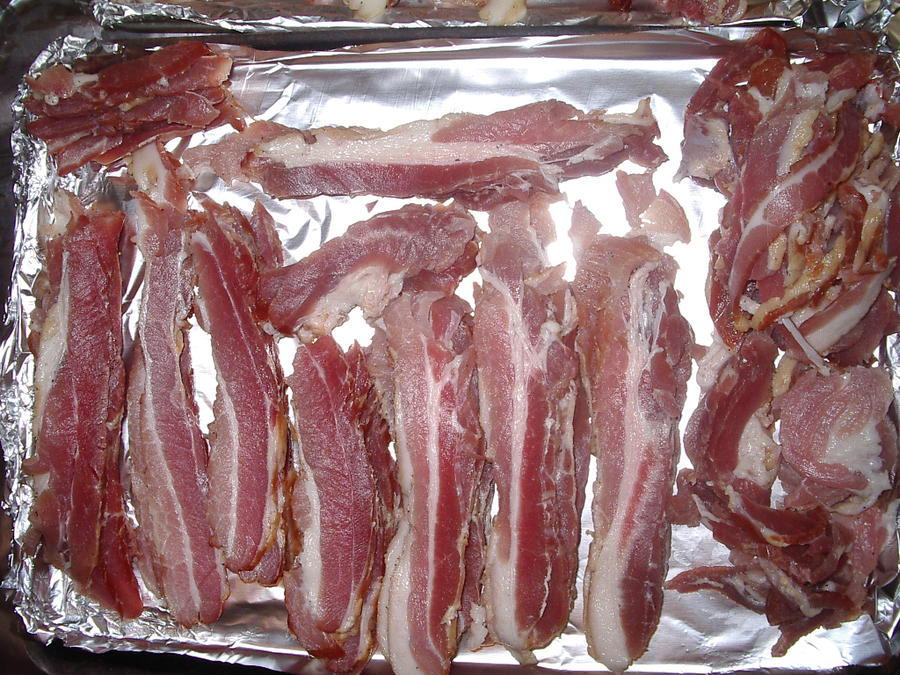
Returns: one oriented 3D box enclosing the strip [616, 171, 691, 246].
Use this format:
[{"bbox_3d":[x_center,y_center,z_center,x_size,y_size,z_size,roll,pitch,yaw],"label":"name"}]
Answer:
[{"bbox_3d":[0.103,-0.066,0.502,0.040,0.006,0.035,5,87,0],"label":"strip"}]

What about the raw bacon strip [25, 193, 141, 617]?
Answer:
[{"bbox_3d":[-0.187,0.033,0.494,0.055,0.012,0.213,-3,87,0],"label":"raw bacon strip"}]

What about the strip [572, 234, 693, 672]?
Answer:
[{"bbox_3d":[0.095,0.057,0.493,0.059,0.012,0.215,-3,87,0],"label":"strip"}]

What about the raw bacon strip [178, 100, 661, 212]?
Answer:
[{"bbox_3d":[-0.011,-0.089,0.500,0.239,0.012,0.056,-4,87,0],"label":"raw bacon strip"}]

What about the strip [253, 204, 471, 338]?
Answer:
[{"bbox_3d":[-0.042,-0.035,0.497,0.115,0.013,0.051,-23,87,-1],"label":"strip"}]

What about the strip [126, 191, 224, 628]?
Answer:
[{"bbox_3d":[-0.142,0.035,0.494,0.043,0.011,0.217,-6,87,0],"label":"strip"}]

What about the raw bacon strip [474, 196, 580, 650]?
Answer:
[{"bbox_3d":[0.041,0.044,0.493,0.052,0.012,0.228,-2,87,0],"label":"raw bacon strip"}]

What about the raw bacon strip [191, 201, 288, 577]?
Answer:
[{"bbox_3d":[-0.104,0.025,0.494,0.045,0.012,0.187,-3,87,0],"label":"raw bacon strip"}]

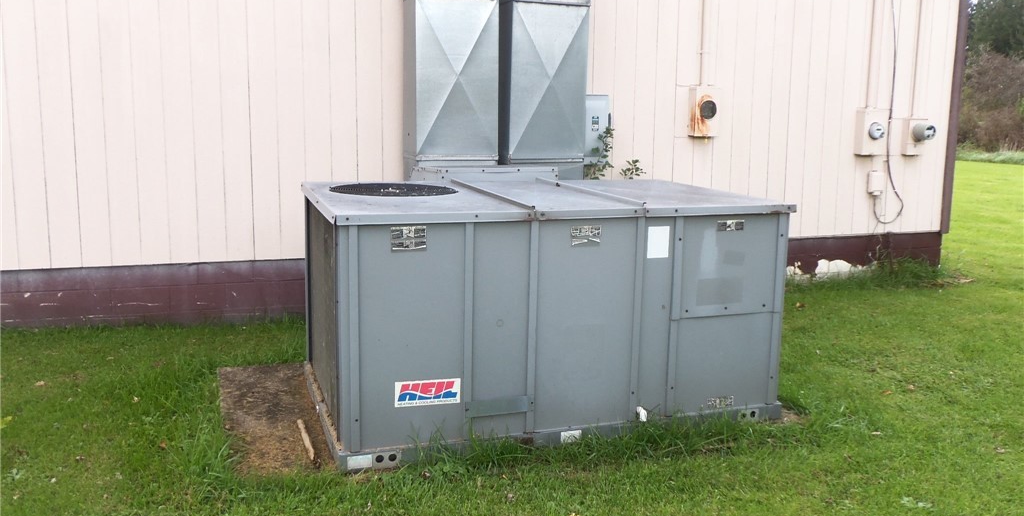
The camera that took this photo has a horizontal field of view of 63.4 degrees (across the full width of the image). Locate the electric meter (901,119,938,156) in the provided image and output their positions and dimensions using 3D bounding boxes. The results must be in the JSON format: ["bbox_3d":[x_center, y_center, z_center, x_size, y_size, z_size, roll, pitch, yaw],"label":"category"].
[{"bbox_3d":[4.034,-1.190,8.194,0.200,0.360,0.260,-2,10,-18],"label":"electric meter"}]

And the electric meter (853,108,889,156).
[{"bbox_3d":[3.541,-1.214,8.056,0.290,0.440,0.200,-2,10,-18],"label":"electric meter"}]

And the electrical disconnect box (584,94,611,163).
[{"bbox_3d":[0.693,-1.106,7.141,0.245,0.575,0.150,-2,10,-18],"label":"electrical disconnect box"}]

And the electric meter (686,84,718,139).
[{"bbox_3d":[1.731,-1.314,7.466,0.225,0.445,0.130,-2,10,-18],"label":"electric meter"}]

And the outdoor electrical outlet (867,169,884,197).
[{"bbox_3d":[3.612,-0.748,8.226,0.155,0.255,0.075,-2,10,-18],"label":"outdoor electrical outlet"}]

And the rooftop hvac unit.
[{"bbox_3d":[0.107,0.221,4.616,2.303,1.150,1.490,-2,10,-18],"label":"rooftop hvac unit"}]

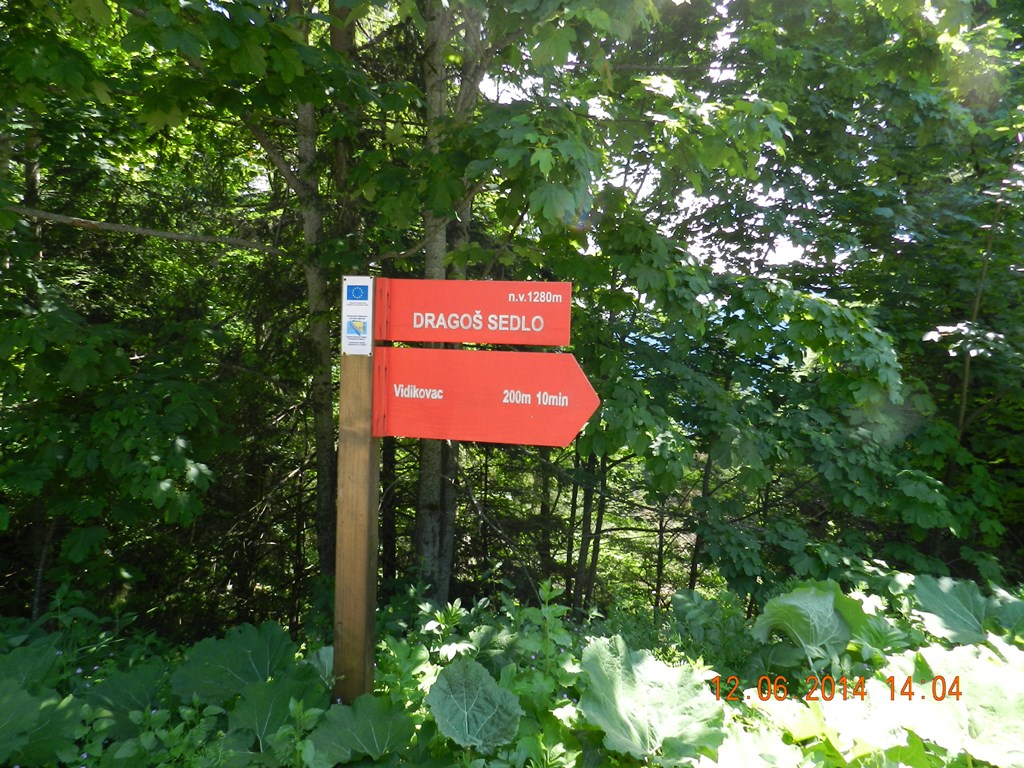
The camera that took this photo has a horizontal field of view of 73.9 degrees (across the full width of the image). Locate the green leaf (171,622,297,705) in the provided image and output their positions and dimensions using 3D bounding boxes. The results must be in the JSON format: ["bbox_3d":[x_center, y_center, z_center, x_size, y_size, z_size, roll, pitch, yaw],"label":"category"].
[{"bbox_3d":[-1.085,1.089,2.650,0.440,0.310,0.120,1,-32,-14],"label":"green leaf"}]

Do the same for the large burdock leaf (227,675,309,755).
[{"bbox_3d":[-0.859,1.166,2.400,0.250,0.250,0.090,1,-32,-14],"label":"large burdock leaf"}]

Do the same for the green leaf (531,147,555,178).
[{"bbox_3d":[0.121,-0.879,2.700,0.090,0.120,0.040,2,-17,0],"label":"green leaf"}]

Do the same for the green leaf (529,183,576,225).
[{"bbox_3d":[0.161,-0.716,2.700,0.185,0.160,0.055,2,-17,0],"label":"green leaf"}]

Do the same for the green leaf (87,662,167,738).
[{"bbox_3d":[-1.420,1.163,2.500,0.265,0.270,0.090,1,-32,-14],"label":"green leaf"}]

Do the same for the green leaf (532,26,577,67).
[{"bbox_3d":[0.172,-1.364,2.750,0.170,0.155,0.050,2,-12,0],"label":"green leaf"}]

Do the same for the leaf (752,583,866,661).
[{"bbox_3d":[1.246,0.995,2.850,0.420,0.300,0.200,2,-2,0],"label":"leaf"}]

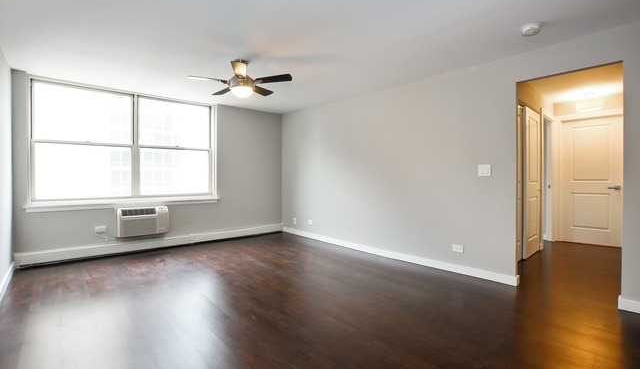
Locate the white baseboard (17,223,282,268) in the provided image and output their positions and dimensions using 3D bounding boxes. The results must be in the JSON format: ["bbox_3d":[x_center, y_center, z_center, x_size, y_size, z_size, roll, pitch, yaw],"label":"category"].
[{"bbox_3d":[-2.229,0.905,4.581,3.699,0.185,0.075,-1,2,-39],"label":"white baseboard"}]

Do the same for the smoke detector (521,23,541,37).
[{"bbox_3d":[1.788,-1.306,2.413,0.140,0.048,0.140,-1,2,-39],"label":"smoke detector"}]

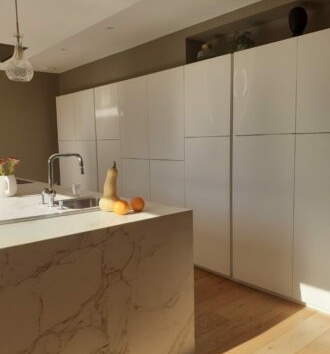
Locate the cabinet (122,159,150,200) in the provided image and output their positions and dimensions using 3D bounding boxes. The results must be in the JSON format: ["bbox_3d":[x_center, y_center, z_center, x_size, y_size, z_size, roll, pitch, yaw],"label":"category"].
[{"bbox_3d":[-0.150,0.307,4.524,0.600,1.107,0.586,-6,8,-42],"label":"cabinet"}]

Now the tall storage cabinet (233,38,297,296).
[{"bbox_3d":[1.051,-0.070,3.136,0.600,2.088,0.605,-6,8,-42],"label":"tall storage cabinet"}]

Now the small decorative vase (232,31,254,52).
[{"bbox_3d":[0.714,-1.215,3.123,0.180,0.205,0.180,-6,8,-42],"label":"small decorative vase"}]

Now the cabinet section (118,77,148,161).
[{"bbox_3d":[-0.381,-0.710,4.230,0.025,0.981,0.586,-6,8,-42],"label":"cabinet section"}]

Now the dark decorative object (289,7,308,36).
[{"bbox_3d":[1.055,-1.203,2.713,0.152,0.250,0.152,-6,8,-42],"label":"dark decorative object"}]

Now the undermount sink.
[{"bbox_3d":[-0.563,0.276,2.423,0.400,0.190,0.450,-6,8,-42],"label":"undermount sink"}]

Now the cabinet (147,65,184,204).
[{"bbox_3d":[0.236,-0.145,4.038,0.600,2.088,0.594,-6,8,-42],"label":"cabinet"}]

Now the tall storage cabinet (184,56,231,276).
[{"bbox_3d":[0.632,-0.108,3.600,0.600,2.088,0.589,-6,8,-42],"label":"tall storage cabinet"}]

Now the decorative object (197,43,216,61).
[{"bbox_3d":[0.419,-1.241,3.465,0.175,0.200,0.175,-6,8,-42],"label":"decorative object"}]

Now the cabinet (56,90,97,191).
[{"bbox_3d":[-1.164,-0.275,5.590,0.600,2.088,1.230,-6,8,-42],"label":"cabinet"}]

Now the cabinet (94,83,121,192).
[{"bbox_3d":[-0.553,-0.218,4.914,0.600,2.088,0.597,-6,8,-42],"label":"cabinet"}]

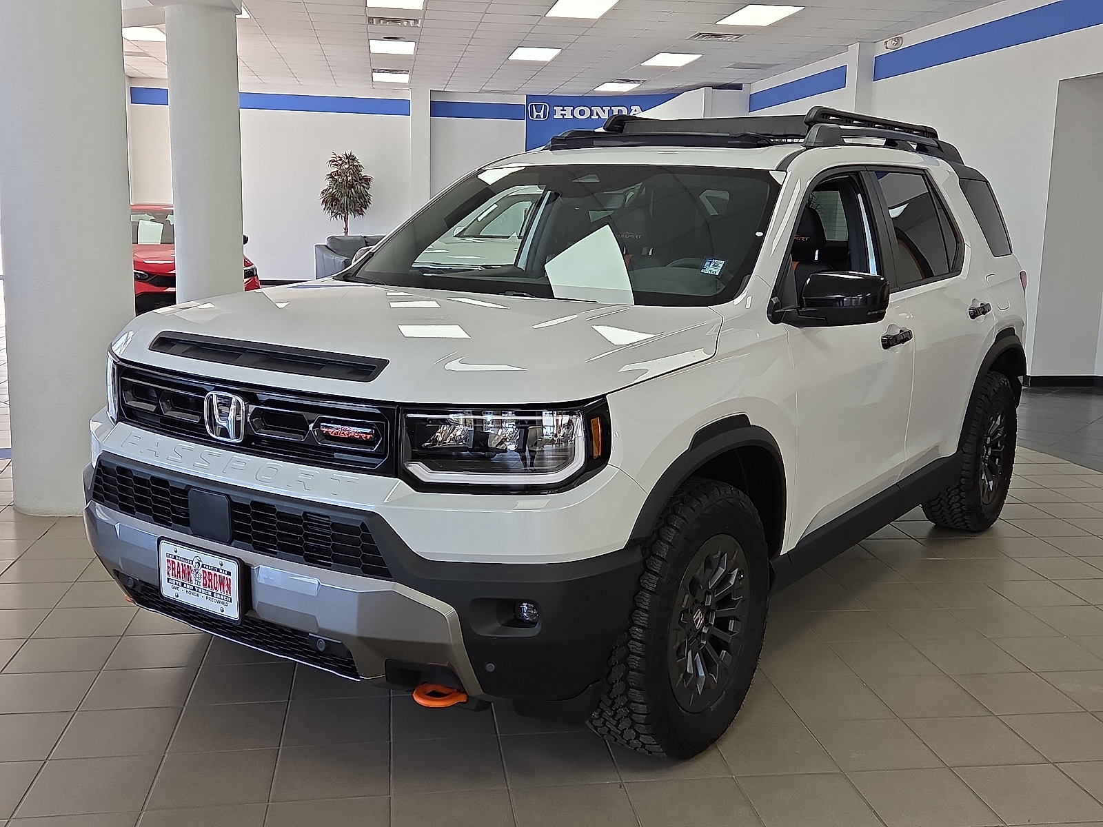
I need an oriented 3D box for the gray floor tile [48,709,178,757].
[{"bbox_3d":[-1.225,0.908,3.158,0.300,0.010,0.300,0,11,-8],"label":"gray floor tile"}]

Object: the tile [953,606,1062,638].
[{"bbox_3d":[1.696,0.785,4.171,0.300,0.010,0.300,0,11,-8],"label":"tile"}]

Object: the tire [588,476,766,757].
[{"bbox_3d":[0.333,0.549,3.120,0.280,0.780,0.780,9,13,35],"label":"tire"}]

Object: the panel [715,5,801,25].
[{"bbox_3d":[2.121,-4.083,11.367,0.600,0.060,1.200,0,11,-8],"label":"panel"}]

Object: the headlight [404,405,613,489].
[{"bbox_3d":[-0.098,0.071,2.571,0.420,0.190,0.280,9,13,35],"label":"headlight"}]

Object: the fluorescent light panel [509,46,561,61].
[{"bbox_3d":[-0.221,-4.757,14.709,0.580,0.060,1.190,0,11,-8],"label":"fluorescent light panel"}]

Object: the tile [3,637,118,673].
[{"bbox_3d":[-1.603,0.798,3.673,0.300,0.010,0.292,0,11,-8],"label":"tile"}]

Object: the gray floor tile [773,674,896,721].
[{"bbox_3d":[0.879,0.898,3.482,0.300,0.010,0.296,0,11,-8],"label":"gray floor tile"}]

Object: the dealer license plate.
[{"bbox_3d":[-0.891,0.421,2.828,0.306,0.155,0.012,8,12,34],"label":"dealer license plate"}]

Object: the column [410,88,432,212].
[{"bbox_3d":[-2.337,-4.002,19.895,0.358,3.430,0.300,0,11,-8],"label":"column"}]

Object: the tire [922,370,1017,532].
[{"bbox_3d":[2.041,0.170,5.430,0.280,0.785,0.785,9,13,35],"label":"tire"}]

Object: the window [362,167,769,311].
[{"bbox_3d":[0.039,-0.652,3.946,1.640,0.122,0.845,9,50,35],"label":"window"}]

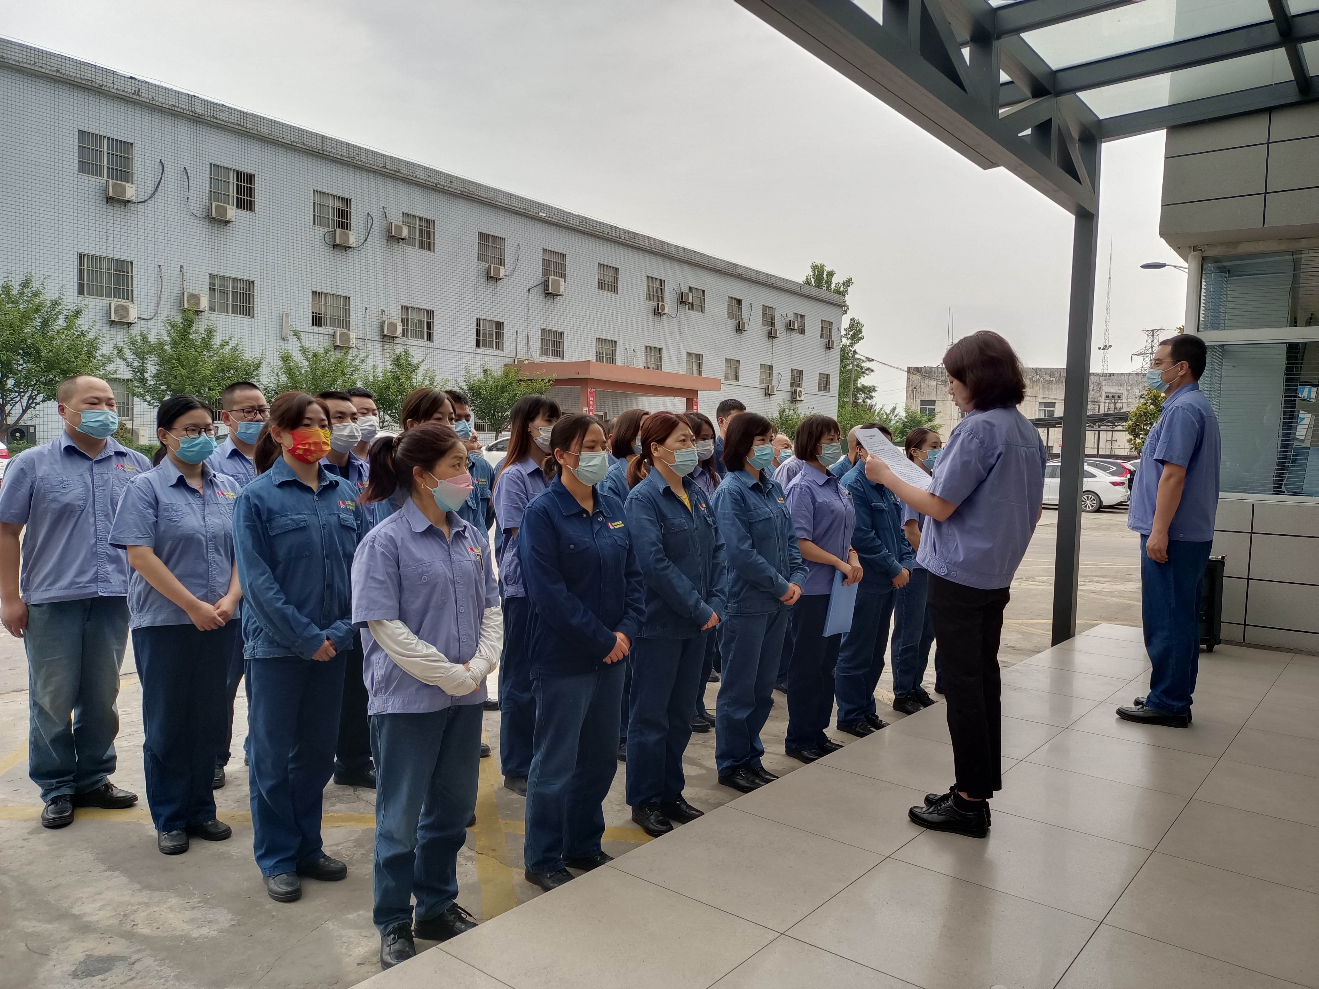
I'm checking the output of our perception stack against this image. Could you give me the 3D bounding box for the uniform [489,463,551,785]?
[{"bbox_3d":[-0.529,0.526,4.053,0.300,1.360,0.460,4,4,41],"label":"uniform"}]

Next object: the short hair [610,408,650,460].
[{"bbox_3d":[-0.130,-0.288,4.550,0.225,0.250,0.190,4,4,36],"label":"short hair"}]

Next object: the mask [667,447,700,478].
[{"bbox_3d":[0.087,-0.128,3.745,0.090,0.120,0.150,4,4,40],"label":"mask"}]

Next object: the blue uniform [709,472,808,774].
[{"bbox_3d":[0.426,0.559,4.165,0.330,1.335,0.450,4,4,42],"label":"blue uniform"}]

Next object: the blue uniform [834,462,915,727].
[{"bbox_3d":[1.132,0.529,5.020,0.290,1.380,0.450,4,4,39],"label":"blue uniform"}]

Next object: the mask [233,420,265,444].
[{"bbox_3d":[-1.765,-0.267,4.110,0.085,0.105,0.150,4,4,41],"label":"mask"}]

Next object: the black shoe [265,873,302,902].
[{"bbox_3d":[-1.250,1.232,3.125,0.100,0.100,0.255,0,3,-32],"label":"black shoe"}]

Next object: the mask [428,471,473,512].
[{"bbox_3d":[-0.607,-0.013,2.754,0.100,0.112,0.130,2,3,11],"label":"mask"}]

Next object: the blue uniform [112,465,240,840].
[{"bbox_3d":[-1.750,0.553,3.490,0.330,1.355,0.490,4,4,39],"label":"blue uniform"}]

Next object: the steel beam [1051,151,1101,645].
[{"bbox_3d":[2.819,-0.548,6.435,0.125,3.560,0.125,4,3,39],"label":"steel beam"}]

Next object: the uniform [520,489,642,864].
[{"bbox_3d":[-0.275,0.605,3.250,0.350,1.330,0.480,4,4,40],"label":"uniform"}]

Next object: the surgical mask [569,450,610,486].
[{"bbox_3d":[-0.226,-0.087,3.090,0.080,0.115,0.135,4,4,40],"label":"surgical mask"}]

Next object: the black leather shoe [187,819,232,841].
[{"bbox_3d":[-1.695,1.202,3.521,0.260,0.100,0.100,2,3,19],"label":"black leather shoe"}]

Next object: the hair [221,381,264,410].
[{"bbox_3d":[-1.759,-0.415,4.020,0.180,0.130,0.158,4,4,39],"label":"hair"}]

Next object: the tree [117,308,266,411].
[{"bbox_3d":[-12.373,-2.480,25.186,3.900,4.850,3.900,4,3,39],"label":"tree"}]

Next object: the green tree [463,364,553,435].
[{"bbox_3d":[-5.604,-2.619,34.889,3.400,4.363,3.500,4,4,39],"label":"green tree"}]

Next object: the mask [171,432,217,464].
[{"bbox_3d":[-1.650,-0.167,3.377,0.095,0.112,0.145,3,3,21],"label":"mask"}]

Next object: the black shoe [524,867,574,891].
[{"bbox_3d":[-0.359,1.252,3.200,0.100,0.100,0.260,-1,4,-43],"label":"black shoe"}]

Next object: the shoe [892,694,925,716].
[{"bbox_3d":[1.449,1.194,5.456,0.098,0.100,0.245,-1,3,-37],"label":"shoe"}]

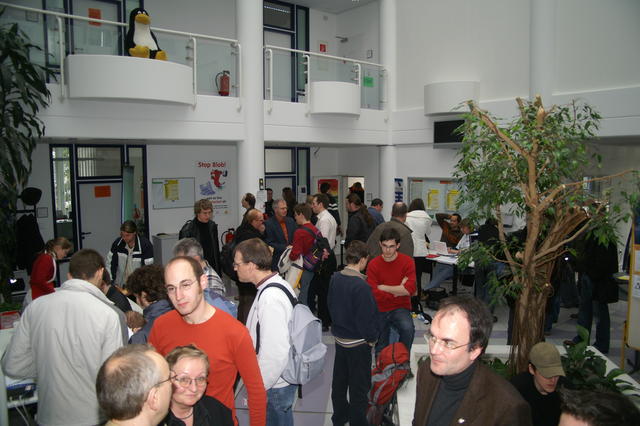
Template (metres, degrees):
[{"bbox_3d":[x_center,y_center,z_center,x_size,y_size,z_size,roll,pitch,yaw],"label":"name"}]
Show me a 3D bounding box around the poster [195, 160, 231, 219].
[{"bbox_3d":[-2.371,-0.531,10.608,0.810,1.250,0.015,-4,7,-37],"label":"poster"}]

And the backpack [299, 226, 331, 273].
[{"bbox_3d":[-0.029,0.418,5.500,0.220,0.480,0.320,3,7,29],"label":"backpack"}]

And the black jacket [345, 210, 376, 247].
[{"bbox_3d":[0.540,0.300,6.400,0.300,0.700,0.470,5,8,41],"label":"black jacket"}]

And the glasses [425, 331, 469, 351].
[{"bbox_3d":[0.426,0.410,1.530,0.140,0.045,0.138,-4,7,-31],"label":"glasses"}]

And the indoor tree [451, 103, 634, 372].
[{"bbox_3d":[1.716,0.217,3.650,1.300,2.200,1.200,3,7,25],"label":"indoor tree"}]

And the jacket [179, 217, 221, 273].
[{"bbox_3d":[-1.382,0.430,5.500,0.460,0.740,0.290,-3,7,-27],"label":"jacket"}]

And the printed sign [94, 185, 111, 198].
[{"bbox_3d":[-4.184,-0.409,9.246,0.290,0.210,0.010,-4,7,-37],"label":"printed sign"}]

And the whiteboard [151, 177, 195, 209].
[{"bbox_3d":[-3.079,-0.414,10.083,0.910,0.640,0.025,-4,7,-37],"label":"whiteboard"}]

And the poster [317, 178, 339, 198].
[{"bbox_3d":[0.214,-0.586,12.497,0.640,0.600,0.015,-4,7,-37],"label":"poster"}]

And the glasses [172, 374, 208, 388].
[{"bbox_3d":[-0.505,0.627,1.856,0.137,0.045,0.130,-2,3,-20],"label":"glasses"}]

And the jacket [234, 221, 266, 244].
[{"bbox_3d":[-0.792,0.399,5.100,0.360,0.640,0.470,2,6,18],"label":"jacket"}]

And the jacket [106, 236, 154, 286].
[{"bbox_3d":[-2.038,0.537,5.200,0.520,0.650,0.330,-1,6,-6],"label":"jacket"}]

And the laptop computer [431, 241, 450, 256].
[{"bbox_3d":[2.127,0.601,8.235,0.280,0.220,0.320,-4,7,-37],"label":"laptop computer"}]

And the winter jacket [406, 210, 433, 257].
[{"bbox_3d":[1.403,0.291,6.800,0.420,0.650,0.280,2,6,18],"label":"winter jacket"}]

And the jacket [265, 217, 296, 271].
[{"bbox_3d":[-0.490,0.375,6.100,0.470,0.730,0.280,-4,7,-33],"label":"jacket"}]

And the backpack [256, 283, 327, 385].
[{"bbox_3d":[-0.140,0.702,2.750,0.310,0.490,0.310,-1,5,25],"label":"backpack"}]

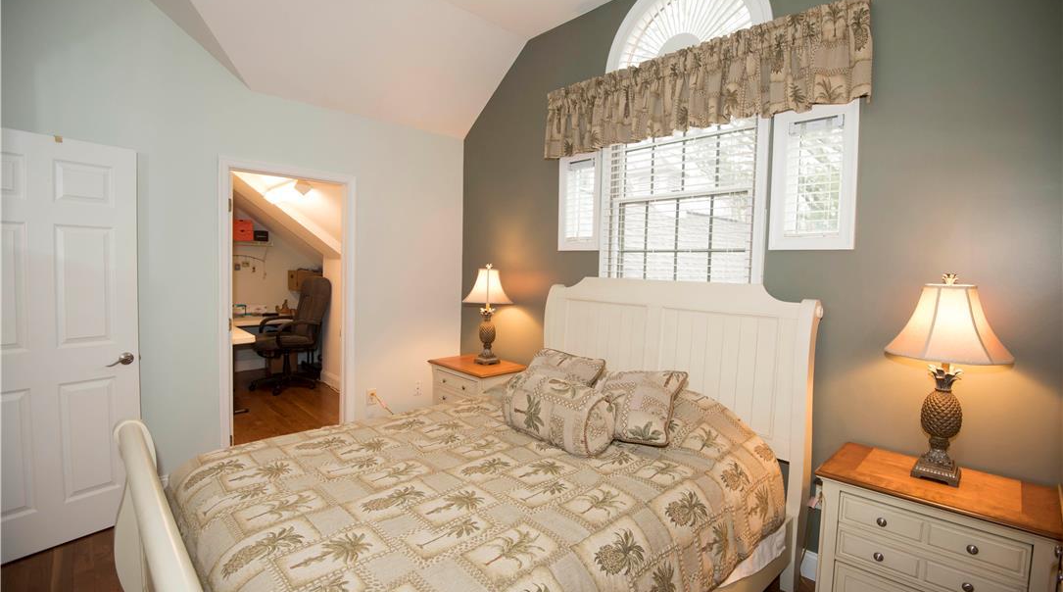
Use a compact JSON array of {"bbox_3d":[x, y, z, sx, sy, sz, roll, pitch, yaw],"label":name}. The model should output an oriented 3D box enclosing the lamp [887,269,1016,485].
[{"bbox_3d":[1.587,0.312,1.822,0.390,0.790,0.390,5,5,43],"label":"lamp"}]

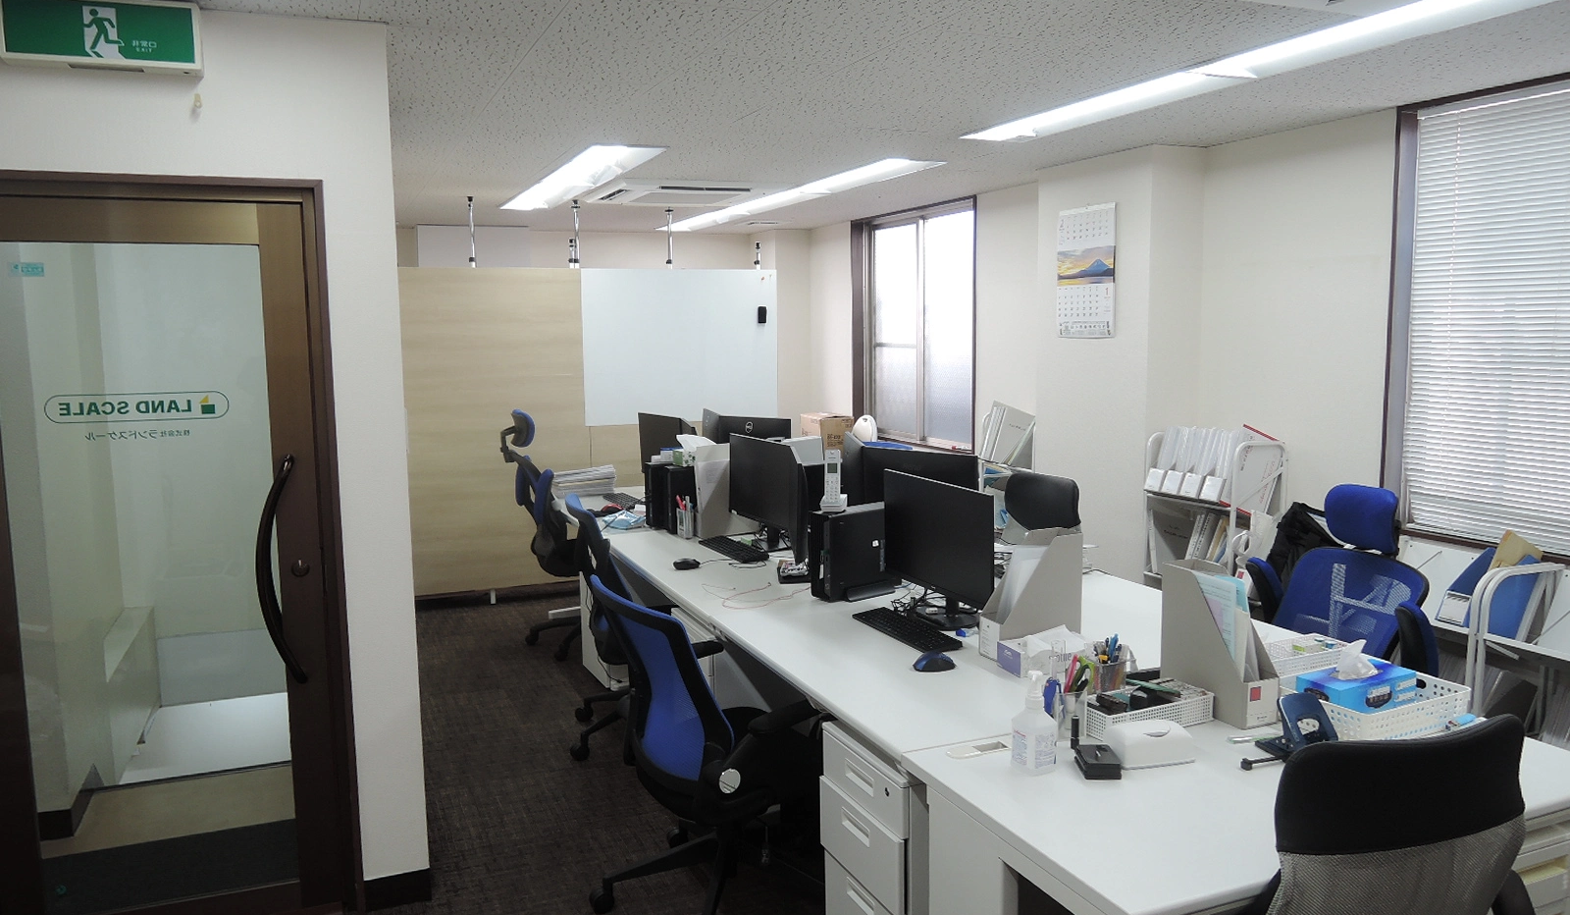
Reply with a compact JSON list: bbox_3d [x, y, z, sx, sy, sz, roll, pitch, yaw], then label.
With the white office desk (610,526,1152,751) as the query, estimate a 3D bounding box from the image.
[{"bbox_3d":[0.401,0.791,3.842,1.480,0.712,2.680,-3,7,-23],"label":"white office desk"}]

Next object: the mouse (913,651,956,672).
[{"bbox_3d":[0.390,0.533,2.832,0.105,0.040,0.066,-4,8,-26],"label":"mouse"}]

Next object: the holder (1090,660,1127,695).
[{"bbox_3d":[0.740,0.515,2.487,0.080,0.105,0.080,-4,7,-23],"label":"holder"}]

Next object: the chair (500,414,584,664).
[{"bbox_3d":[-1.043,0.351,5.481,0.700,1.210,0.640,-3,7,-23],"label":"chair"}]

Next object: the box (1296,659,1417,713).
[{"bbox_3d":[1.234,0.521,2.363,0.242,0.085,0.110,-4,8,-28],"label":"box"}]

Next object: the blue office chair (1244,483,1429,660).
[{"bbox_3d":[1.643,0.624,3.309,0.650,1.070,0.650,-3,7,-20],"label":"blue office chair"}]

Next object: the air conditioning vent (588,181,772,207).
[{"bbox_3d":[-0.568,-1.495,6.236,0.950,0.050,0.950,-3,7,-23],"label":"air conditioning vent"}]

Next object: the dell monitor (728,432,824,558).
[{"bbox_3d":[-0.051,0.151,4.351,0.190,0.440,0.540,-4,8,-28],"label":"dell monitor"}]

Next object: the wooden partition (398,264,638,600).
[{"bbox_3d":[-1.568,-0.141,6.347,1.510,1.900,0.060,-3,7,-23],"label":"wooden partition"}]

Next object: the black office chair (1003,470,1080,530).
[{"bbox_3d":[0.877,0.575,4.492,0.620,0.980,0.610,-4,8,-29],"label":"black office chair"}]

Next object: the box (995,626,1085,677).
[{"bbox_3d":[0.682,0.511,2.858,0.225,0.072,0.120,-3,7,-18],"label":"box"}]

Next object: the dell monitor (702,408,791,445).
[{"bbox_3d":[-0.176,0.005,5.670,0.540,0.430,0.190,5,9,39],"label":"dell monitor"}]

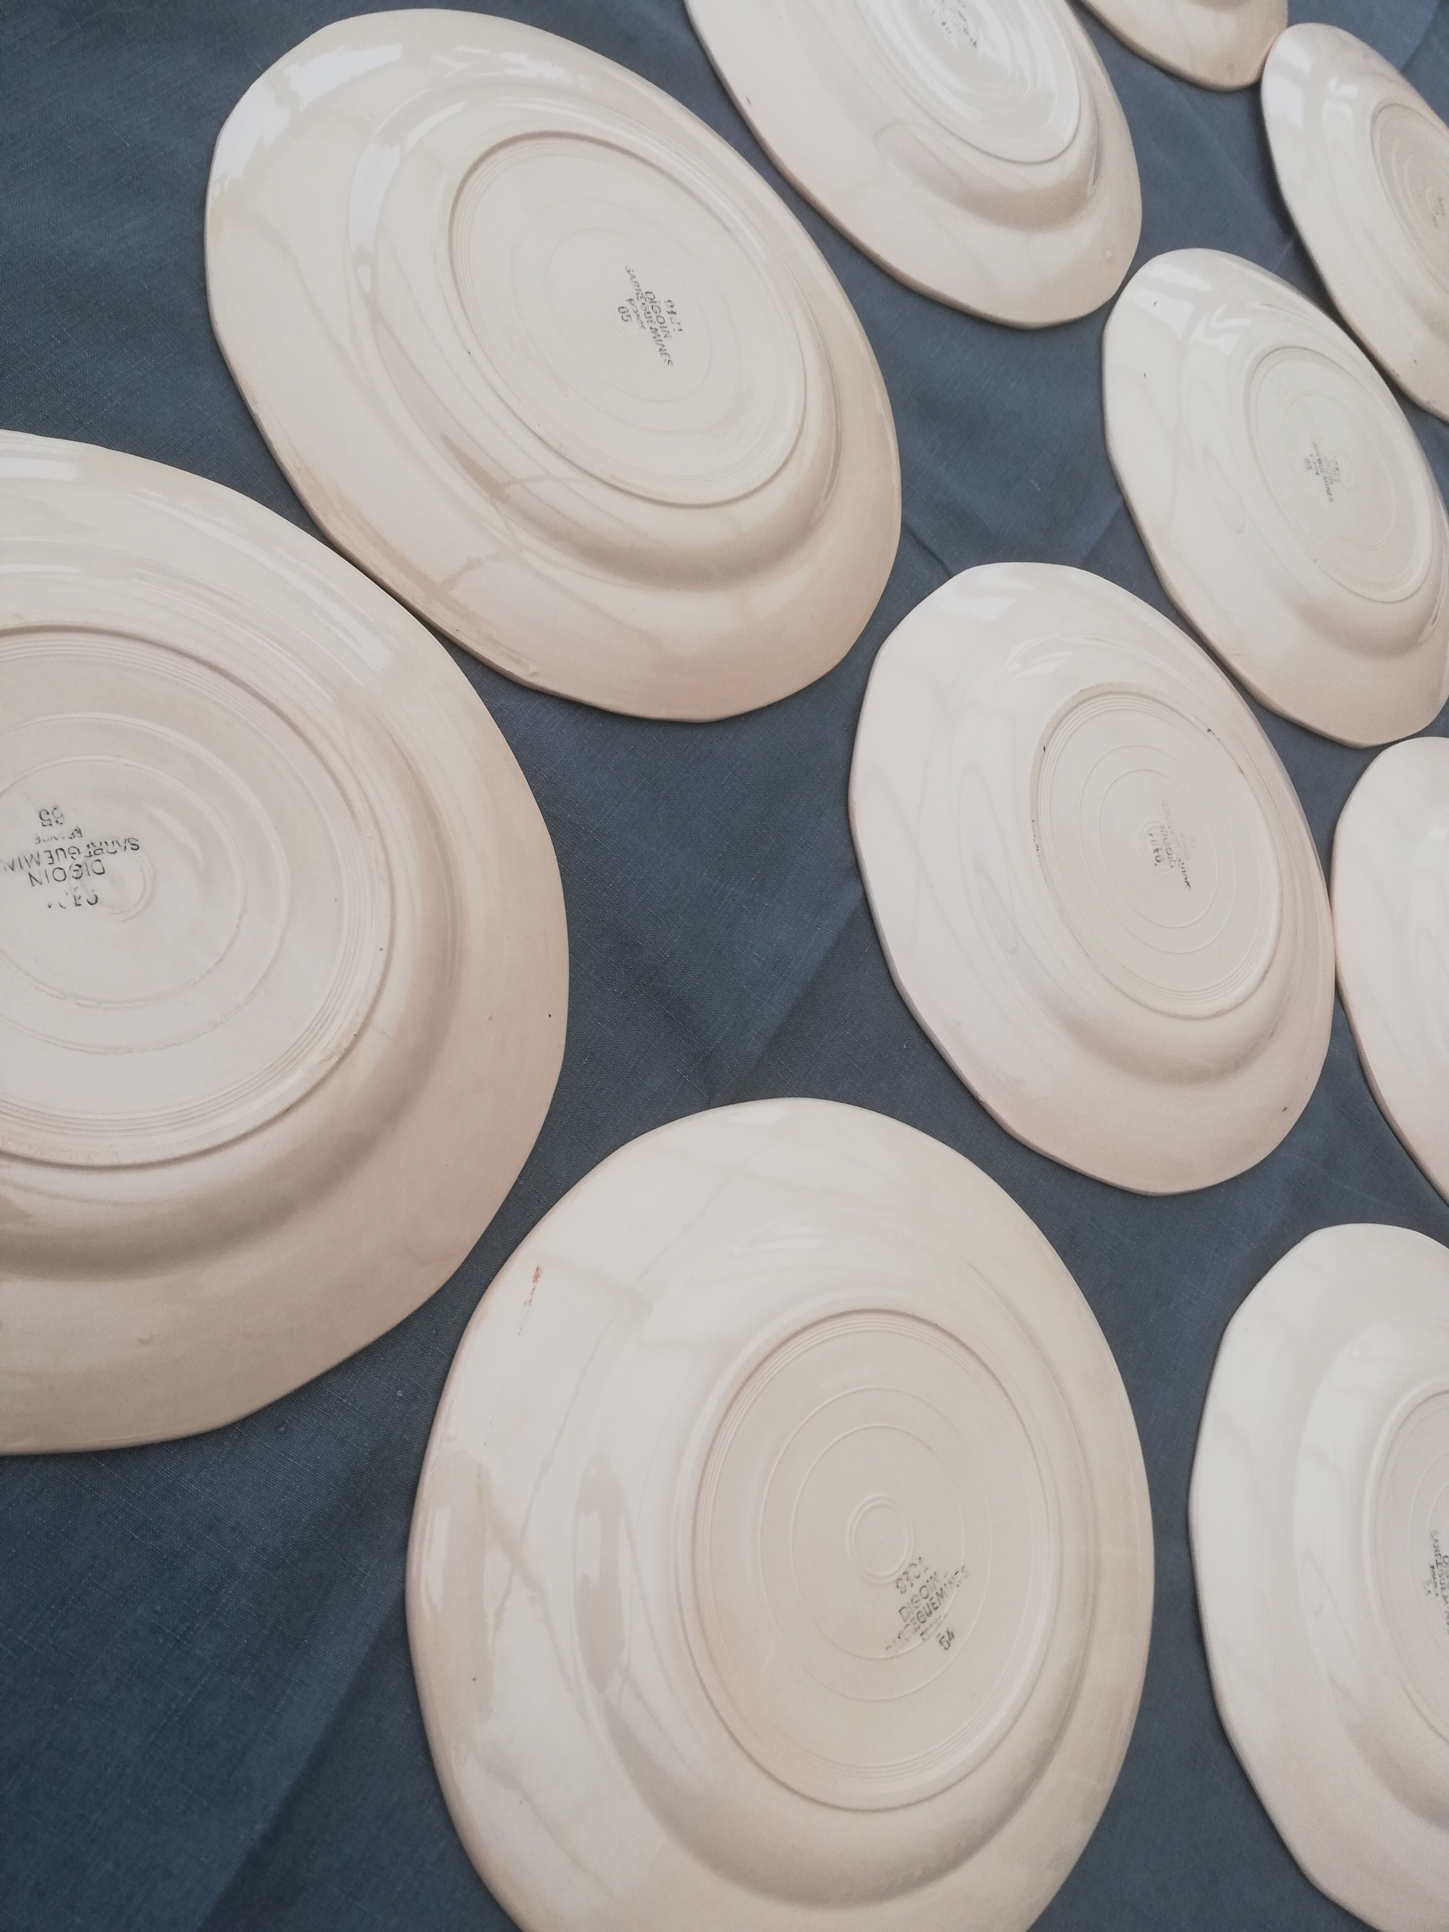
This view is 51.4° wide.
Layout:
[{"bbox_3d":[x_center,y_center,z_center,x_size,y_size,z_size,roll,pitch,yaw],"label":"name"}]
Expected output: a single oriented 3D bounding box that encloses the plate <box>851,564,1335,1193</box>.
[{"bbox_3d":[0.151,-0.041,0.546,0.242,0.025,0.242,-26,90,-36],"label":"plate"}]

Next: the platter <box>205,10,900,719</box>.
[{"bbox_3d":[-0.035,-0.198,0.475,0.245,0.025,0.245,10,70,-30],"label":"platter"}]

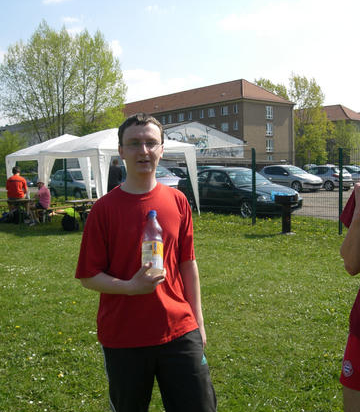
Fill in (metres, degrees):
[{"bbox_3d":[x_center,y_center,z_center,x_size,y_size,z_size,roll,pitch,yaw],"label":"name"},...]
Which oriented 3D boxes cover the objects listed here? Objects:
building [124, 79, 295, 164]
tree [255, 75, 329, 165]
[{"bbox_3d":[1.274,-15.485,111.920,12.000,17.200,50.000,-4,5,-35],"label":"building"},{"bbox_3d":[23.264,-16.668,108.000,14.000,19.500,13.000,0,4,12],"label":"tree"}]

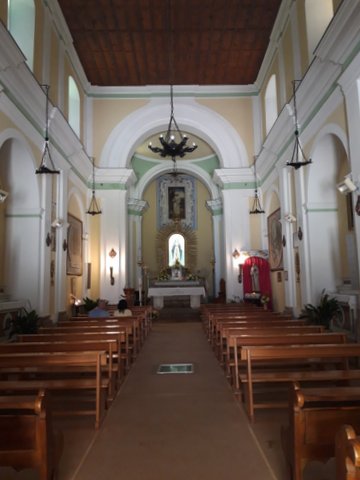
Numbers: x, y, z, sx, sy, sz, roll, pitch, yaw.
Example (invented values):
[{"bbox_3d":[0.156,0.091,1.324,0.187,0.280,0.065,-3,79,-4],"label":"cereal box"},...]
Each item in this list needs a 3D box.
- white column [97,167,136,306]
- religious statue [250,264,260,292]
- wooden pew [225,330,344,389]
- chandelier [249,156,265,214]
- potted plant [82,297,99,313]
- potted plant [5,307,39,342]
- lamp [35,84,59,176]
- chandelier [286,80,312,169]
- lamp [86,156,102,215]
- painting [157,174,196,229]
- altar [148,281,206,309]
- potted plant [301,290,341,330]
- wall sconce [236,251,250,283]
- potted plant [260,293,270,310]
[{"bbox_3d":[-3.148,-0.039,18.729,1.907,7.203,1.200,-1,-7,-1],"label":"white column"},{"bbox_3d":[3.547,1.805,16.935,0.470,1.307,0.400,-1,-7,-1],"label":"religious statue"},{"bbox_3d":[1.486,1.720,5.111,1.612,0.803,0.600,-1,-7,-1],"label":"wooden pew"},{"bbox_3d":[3.303,-2.339,15.463,0.640,2.570,0.640,-1,-7,-1],"label":"chandelier"},{"bbox_3d":[-3.494,2.766,14.144,0.750,1.090,0.750,-1,-7,-1],"label":"potted plant"},{"bbox_3d":[-3.814,2.127,8.779,0.920,1.000,0.900,-1,-7,-1],"label":"potted plant"},{"bbox_3d":[-3.638,-3.039,9.899,0.640,2.560,0.640,-1,-7,-1],"label":"lamp"},{"bbox_3d":[3.421,-3.329,10.325,0.700,2.645,0.700,-1,-7,-1],"label":"chandelier"},{"bbox_3d":[-3.652,-2.287,15.399,0.640,2.610,0.640,-1,-7,-1],"label":"lamp"},{"bbox_3d":[-0.202,-2.385,22.476,2.462,3.439,0.120,-1,-7,-1],"label":"painting"},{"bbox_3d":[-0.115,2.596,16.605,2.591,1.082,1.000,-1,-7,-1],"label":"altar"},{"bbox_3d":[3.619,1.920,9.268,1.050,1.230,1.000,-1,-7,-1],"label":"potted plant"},{"bbox_3d":[2.725,1.186,15.592,0.550,1.380,0.400,-1,-7,-1],"label":"wall sconce"},{"bbox_3d":[3.820,2.780,16.108,0.448,0.859,0.440,-1,-7,-1],"label":"potted plant"}]

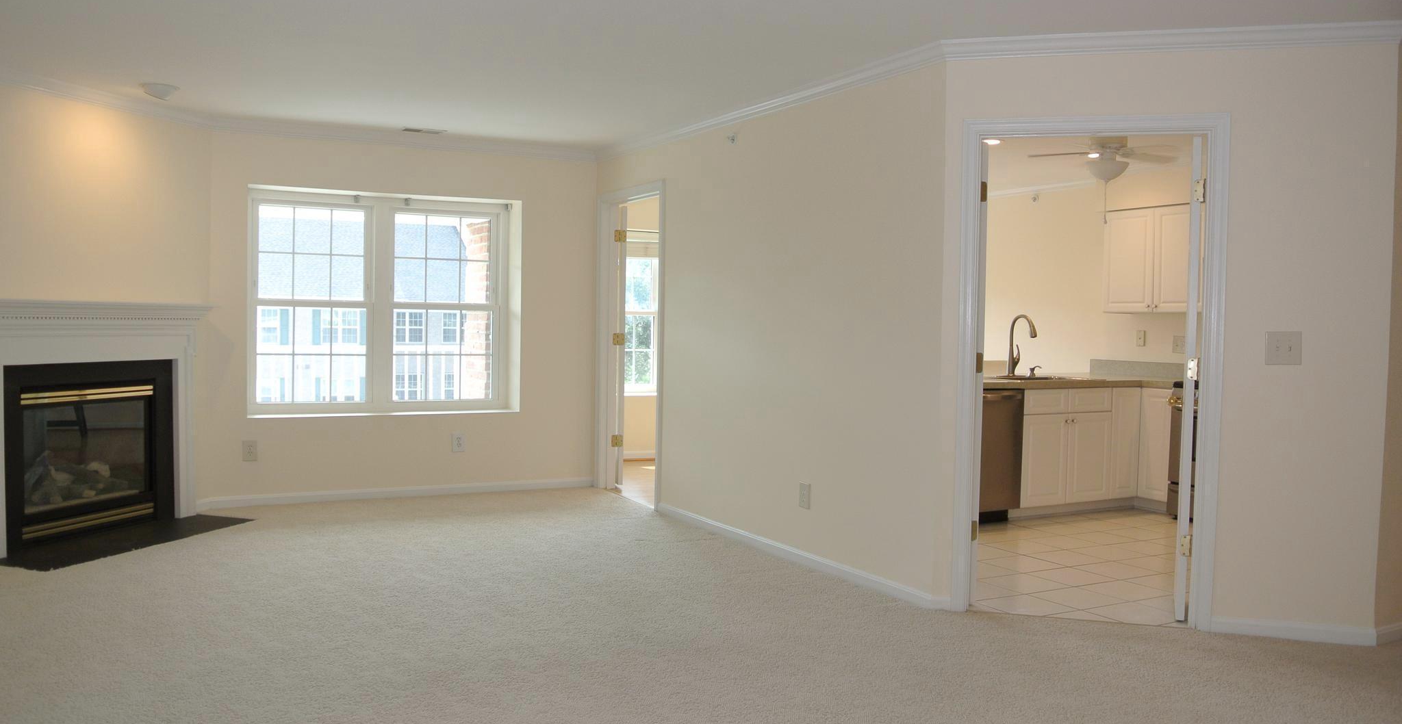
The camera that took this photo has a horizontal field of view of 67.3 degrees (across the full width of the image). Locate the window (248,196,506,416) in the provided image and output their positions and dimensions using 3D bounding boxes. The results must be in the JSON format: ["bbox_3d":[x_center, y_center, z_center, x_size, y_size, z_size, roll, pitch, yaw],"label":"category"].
[{"bbox_3d":[-2.180,-0.396,7.275,1.750,1.490,0.090,0,3,-25],"label":"window"}]

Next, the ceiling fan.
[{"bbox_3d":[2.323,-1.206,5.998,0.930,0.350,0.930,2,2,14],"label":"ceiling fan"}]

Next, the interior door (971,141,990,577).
[{"bbox_3d":[1.277,0.043,4.893,0.035,2.020,0.450,1,2,11],"label":"interior door"}]

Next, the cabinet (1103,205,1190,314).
[{"bbox_3d":[3.353,-0.731,7.607,0.320,0.765,0.827,0,3,-29],"label":"cabinet"}]

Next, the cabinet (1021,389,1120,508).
[{"bbox_3d":[2.284,0.550,7.183,0.880,0.800,0.610,0,3,-30],"label":"cabinet"}]

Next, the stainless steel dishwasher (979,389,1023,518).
[{"bbox_3d":[1.647,0.585,6.806,0.600,0.850,0.620,0,3,-30],"label":"stainless steel dishwasher"}]

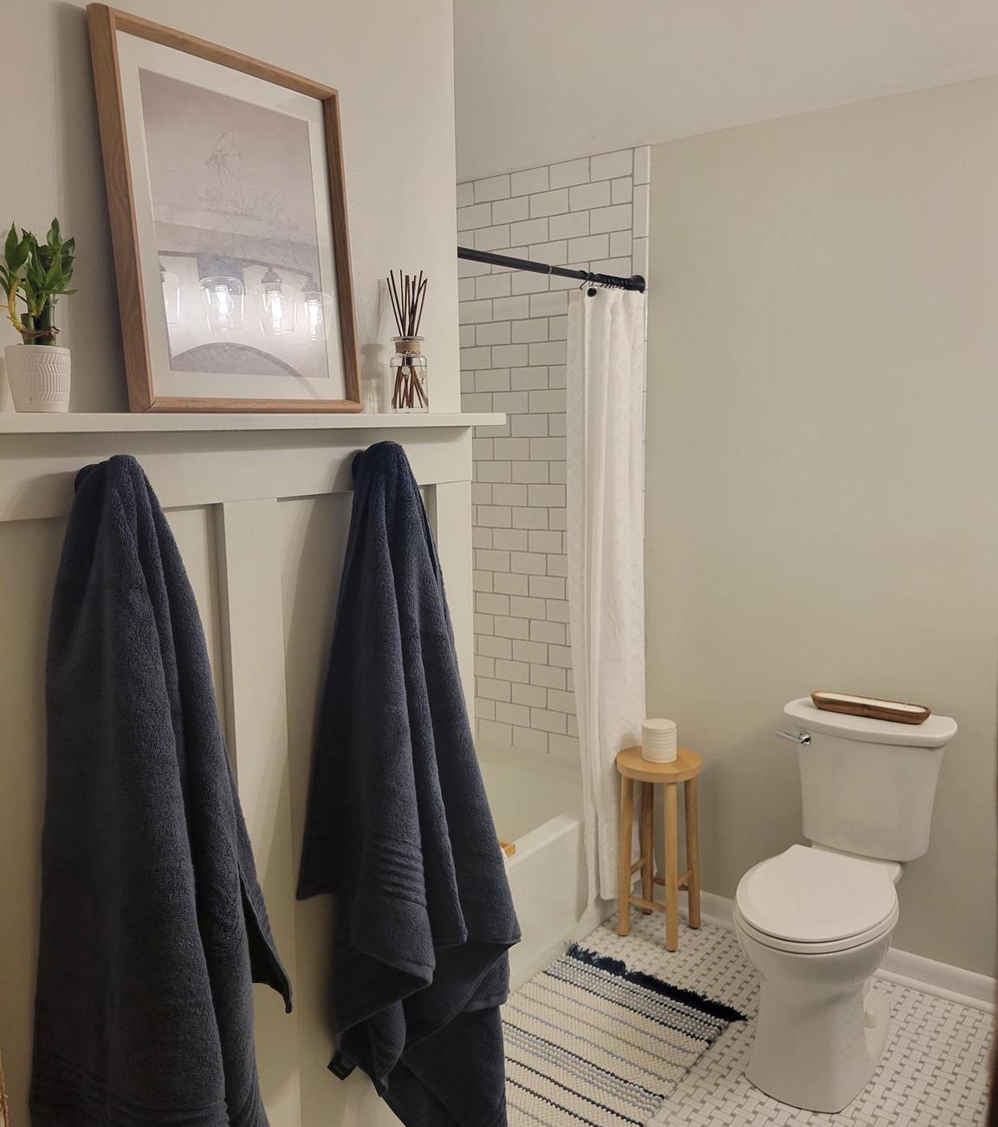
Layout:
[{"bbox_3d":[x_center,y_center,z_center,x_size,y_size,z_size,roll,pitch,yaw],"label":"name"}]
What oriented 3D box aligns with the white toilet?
[{"bbox_3d":[0.815,0.822,2.471,0.427,0.779,0.765,6,10,37],"label":"white toilet"}]

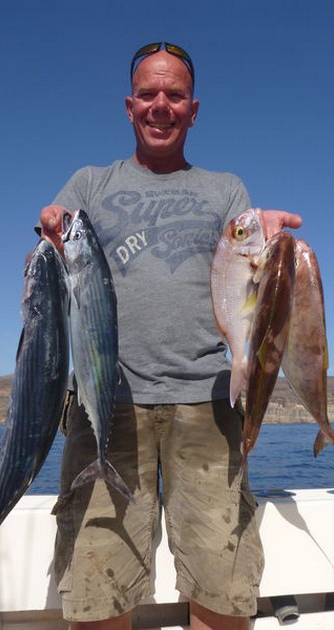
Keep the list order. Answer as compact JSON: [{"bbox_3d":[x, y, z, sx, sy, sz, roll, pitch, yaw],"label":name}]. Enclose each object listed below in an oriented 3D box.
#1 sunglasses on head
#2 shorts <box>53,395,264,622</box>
[{"bbox_3d":[-0.011,-0.619,1.269,0.160,0.050,0.145,0,-26,0],"label":"sunglasses on head"},{"bbox_3d":[-0.016,0.372,1.066,0.425,0.470,0.260,0,-12,0],"label":"shorts"}]

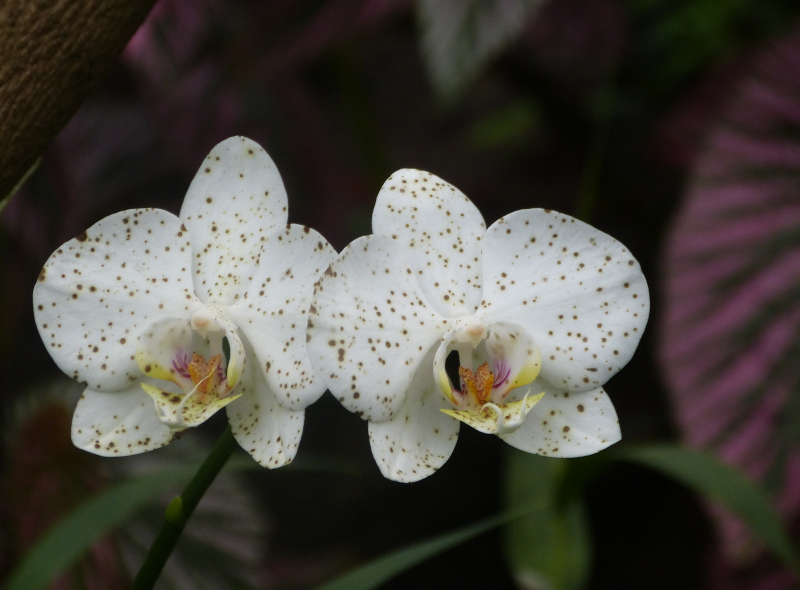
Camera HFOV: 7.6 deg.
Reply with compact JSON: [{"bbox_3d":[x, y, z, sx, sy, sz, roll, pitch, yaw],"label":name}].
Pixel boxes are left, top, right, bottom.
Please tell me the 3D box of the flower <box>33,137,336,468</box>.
[{"bbox_3d":[-0.058,0.002,1.630,0.088,0.088,0.036,10,11,21],"label":"flower"}]

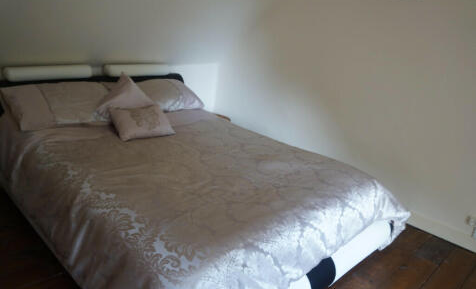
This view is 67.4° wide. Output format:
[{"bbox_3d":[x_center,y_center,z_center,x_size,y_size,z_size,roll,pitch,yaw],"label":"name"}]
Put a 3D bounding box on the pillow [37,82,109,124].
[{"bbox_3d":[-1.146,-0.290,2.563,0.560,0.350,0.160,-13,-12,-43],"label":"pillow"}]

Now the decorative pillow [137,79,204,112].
[{"bbox_3d":[-0.630,-0.410,3.079,0.660,0.350,0.160,-13,-12,-43],"label":"decorative pillow"}]

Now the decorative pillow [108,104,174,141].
[{"bbox_3d":[-0.640,-0.156,2.415,0.370,0.120,0.280,-10,60,-39],"label":"decorative pillow"}]

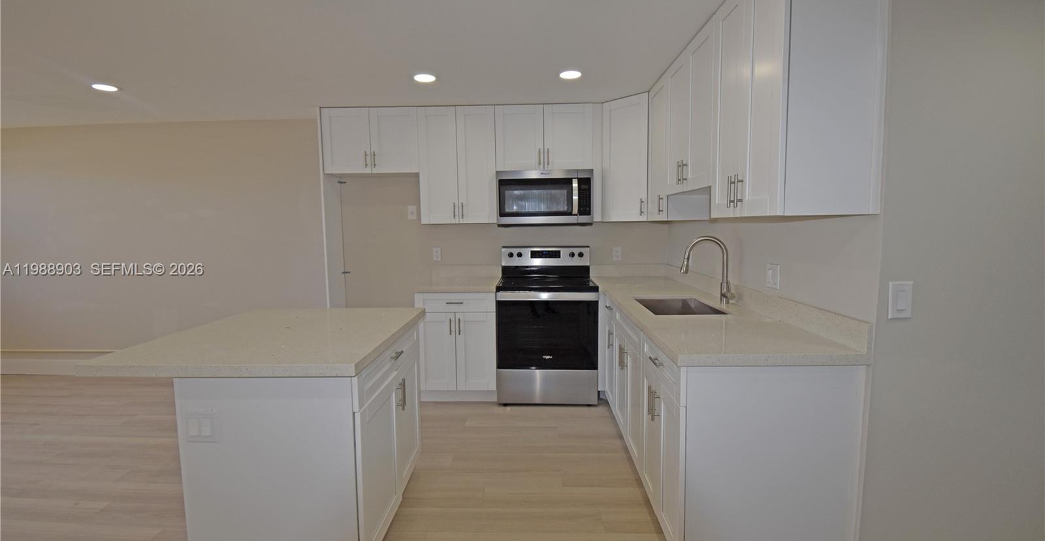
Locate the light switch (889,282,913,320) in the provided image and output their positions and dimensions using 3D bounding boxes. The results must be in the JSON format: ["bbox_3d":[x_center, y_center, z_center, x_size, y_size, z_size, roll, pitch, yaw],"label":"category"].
[{"bbox_3d":[1.267,0.101,1.454,0.074,0.121,0.010,-1,6,2],"label":"light switch"}]

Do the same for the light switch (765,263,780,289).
[{"bbox_3d":[1.200,0.029,2.094,0.010,0.116,0.116,-1,6,2],"label":"light switch"}]

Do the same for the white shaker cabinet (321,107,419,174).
[{"bbox_3d":[-1.206,-1.049,3.627,0.755,0.500,0.323,-1,6,2],"label":"white shaker cabinet"}]

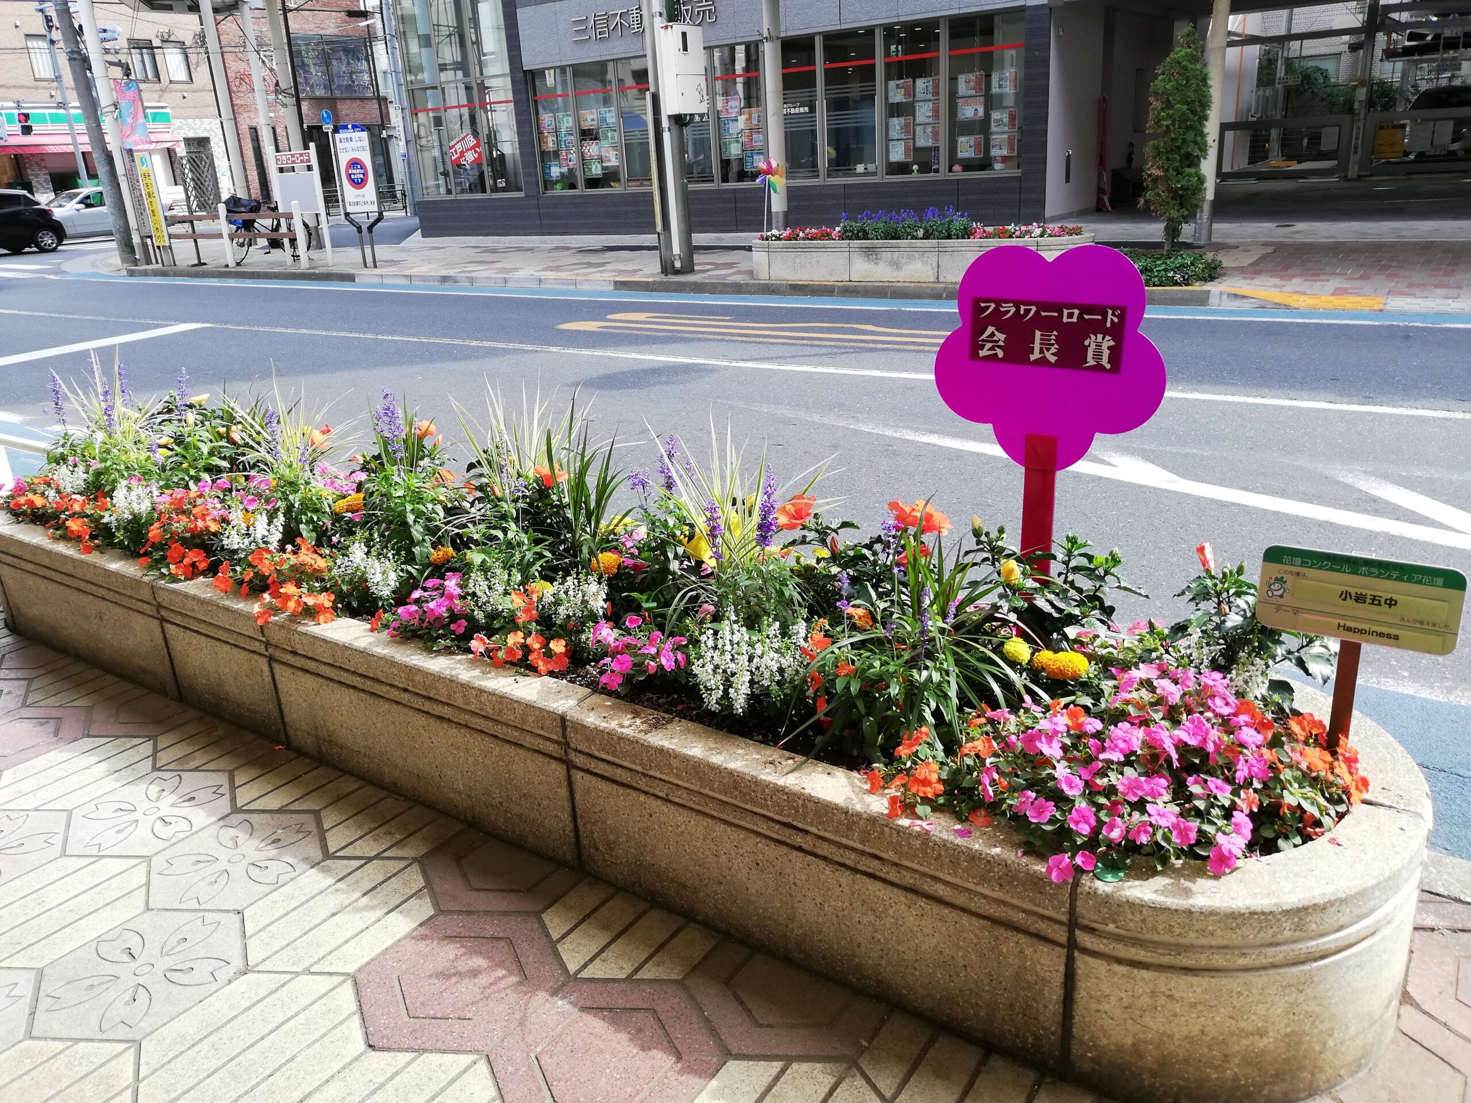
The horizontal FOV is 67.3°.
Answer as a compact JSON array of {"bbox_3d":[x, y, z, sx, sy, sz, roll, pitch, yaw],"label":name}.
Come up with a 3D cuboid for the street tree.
[{"bbox_3d":[3.861,-3.458,9.668,0.540,2.080,0.540,11,25,34],"label":"street tree"}]

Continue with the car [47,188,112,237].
[{"bbox_3d":[-18.109,-9.373,30.908,1.740,1.440,4.500,10,24,32],"label":"car"}]

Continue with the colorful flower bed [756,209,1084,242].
[{"bbox_3d":[1.775,-3.335,11.249,3.600,0.300,0.660,11,25,34],"label":"colorful flower bed"}]

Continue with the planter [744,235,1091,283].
[{"bbox_3d":[1.795,-3.026,11.362,3.800,0.400,0.800,11,25,34],"label":"planter"}]

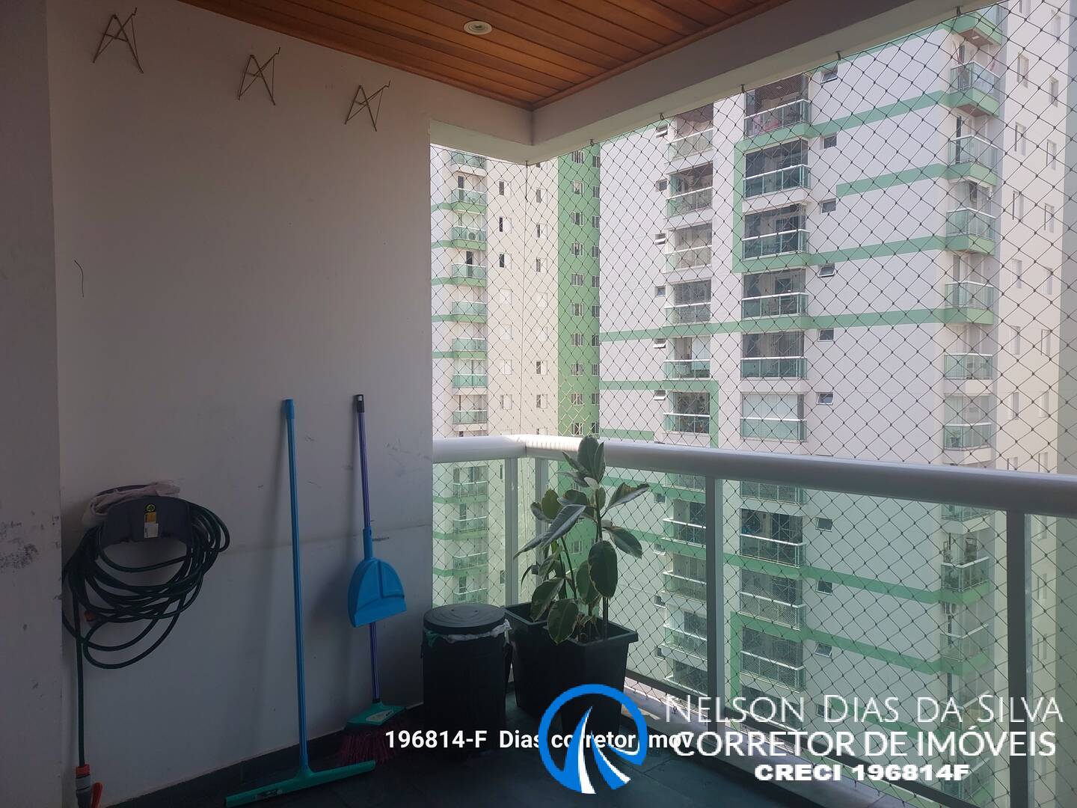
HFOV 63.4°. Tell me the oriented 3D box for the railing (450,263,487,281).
[{"bbox_3d":[-5.469,-10.356,68.375,2.711,1.000,0.860,-2,3,-43],"label":"railing"}]

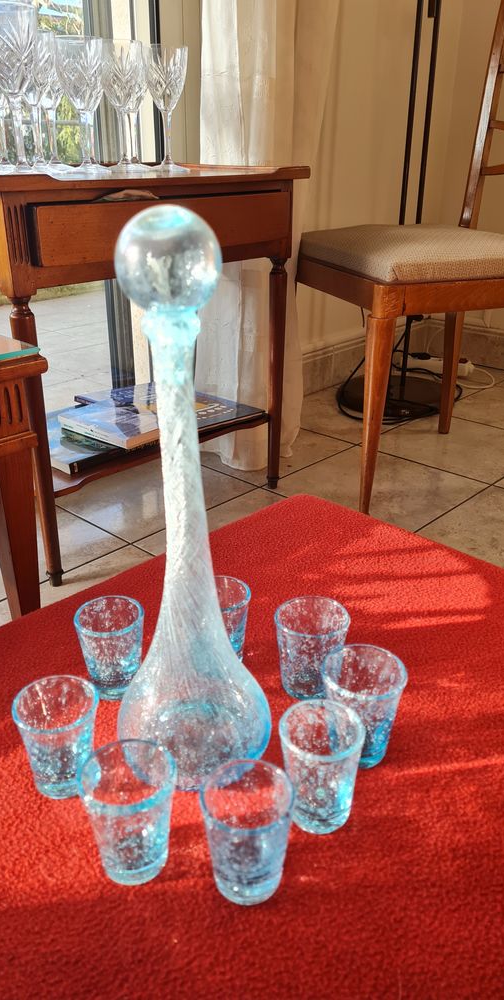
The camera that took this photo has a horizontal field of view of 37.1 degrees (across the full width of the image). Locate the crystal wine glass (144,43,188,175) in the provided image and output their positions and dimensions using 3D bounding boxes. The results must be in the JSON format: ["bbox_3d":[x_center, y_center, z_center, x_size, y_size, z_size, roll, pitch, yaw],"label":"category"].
[{"bbox_3d":[-0.134,-0.606,1.170,0.072,0.174,0.072,0,25,0],"label":"crystal wine glass"}]

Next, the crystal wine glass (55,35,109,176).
[{"bbox_3d":[-0.247,-0.575,1.103,0.072,0.174,0.072,22,33,38],"label":"crystal wine glass"}]

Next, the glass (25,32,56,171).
[{"bbox_3d":[-0.316,-0.575,1.089,0.070,0.170,0.070,0,25,0],"label":"glass"}]

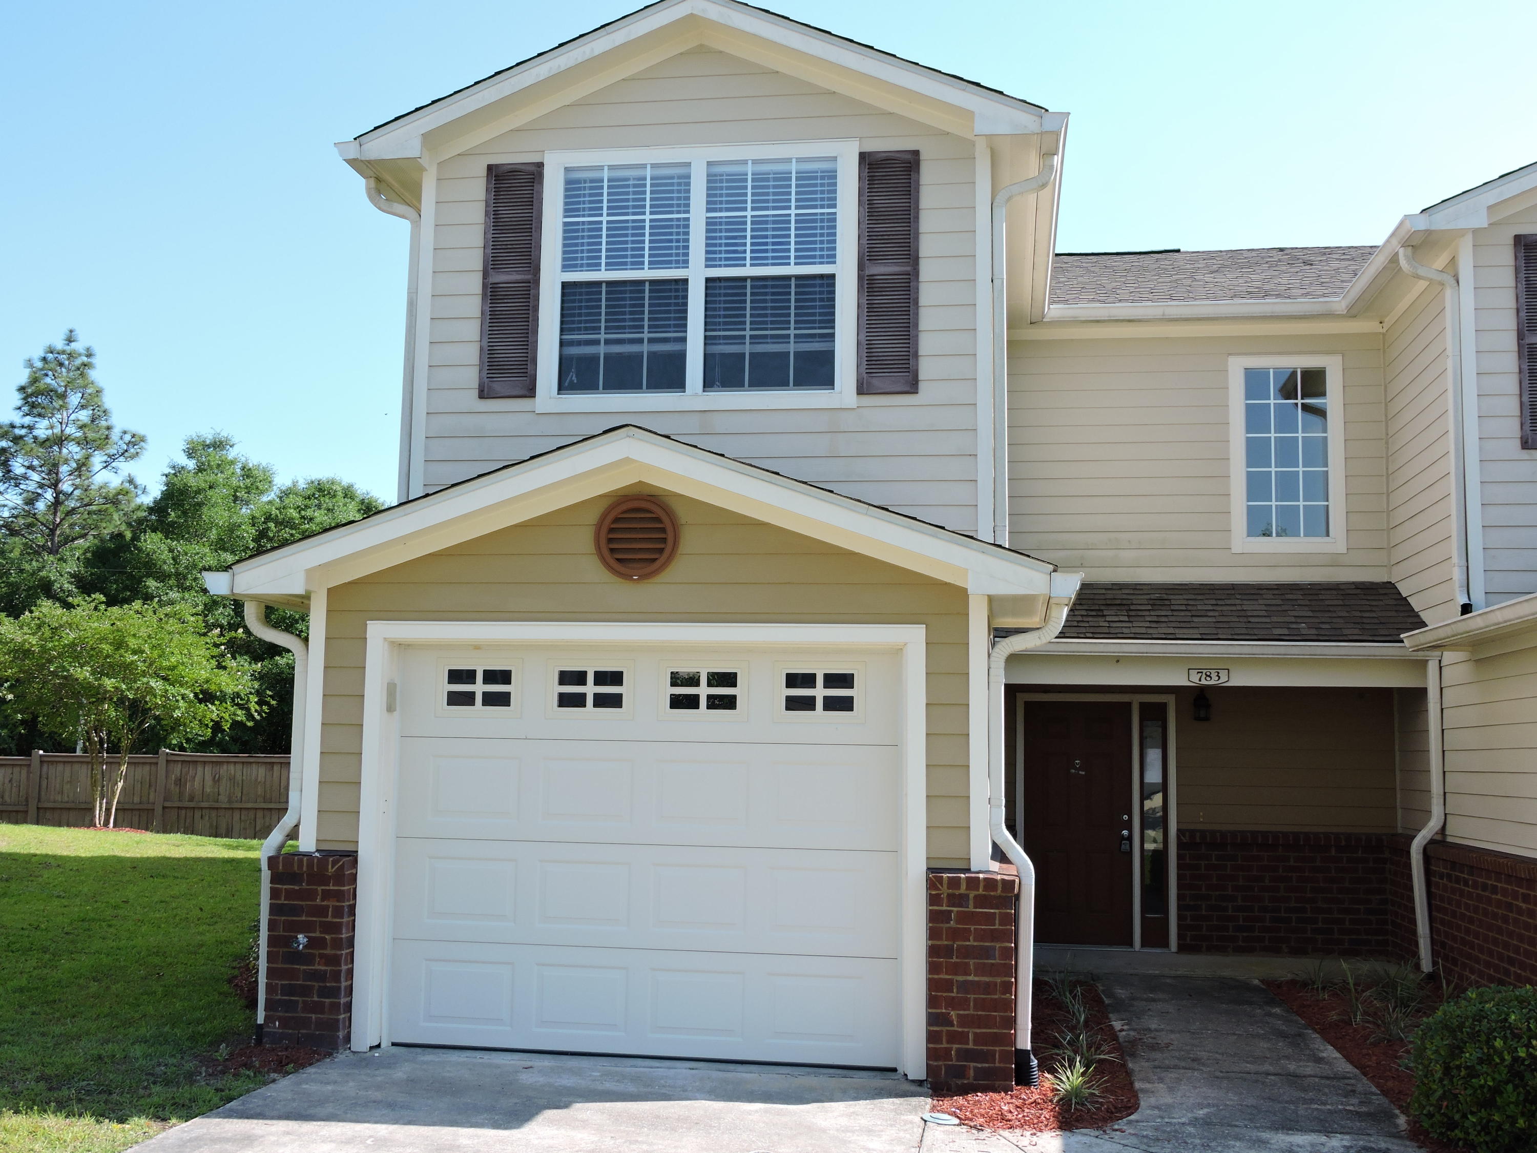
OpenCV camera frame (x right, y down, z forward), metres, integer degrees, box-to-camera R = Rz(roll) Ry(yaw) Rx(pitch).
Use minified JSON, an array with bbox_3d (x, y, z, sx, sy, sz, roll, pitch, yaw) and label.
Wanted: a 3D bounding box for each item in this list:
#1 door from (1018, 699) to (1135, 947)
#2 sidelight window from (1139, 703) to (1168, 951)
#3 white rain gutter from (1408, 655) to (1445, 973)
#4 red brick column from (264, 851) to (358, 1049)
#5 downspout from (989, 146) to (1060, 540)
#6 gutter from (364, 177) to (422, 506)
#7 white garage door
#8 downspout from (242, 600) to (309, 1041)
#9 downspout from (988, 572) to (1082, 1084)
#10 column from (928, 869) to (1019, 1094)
[{"bbox_3d":[2.594,2.056,12.998,0.897,2.016,0.060,0,-7,8],"label":"door"},{"bbox_3d":[3.207,2.060,12.908,0.242,2.016,0.060,0,-7,8],"label":"sidelight window"},{"bbox_3d":[4.779,1.729,11.272,0.248,2.273,0.101,0,-7,8],"label":"white rain gutter"},{"bbox_3d":[-2.374,1.979,8.246,0.444,1.003,0.383,0,-7,8],"label":"red brick column"},{"bbox_3d":[1.554,-1.312,9.390,0.398,2.540,0.111,0,-7,8],"label":"downspout"},{"bbox_3d":[-2.445,-1.360,9.980,0.398,2.470,0.111,0,-7,8],"label":"gutter"},{"bbox_3d":[-0.664,1.444,8.224,2.747,2.132,0.060,0,-7,8],"label":"white garage door"},{"bbox_3d":[-2.676,1.296,8.366,0.398,2.318,0.111,0,-7,8],"label":"downspout"},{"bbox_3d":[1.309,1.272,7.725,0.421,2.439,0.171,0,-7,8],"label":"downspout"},{"bbox_3d":[1.025,1.996,7.748,0.428,1.048,0.383,0,-7,8],"label":"column"}]

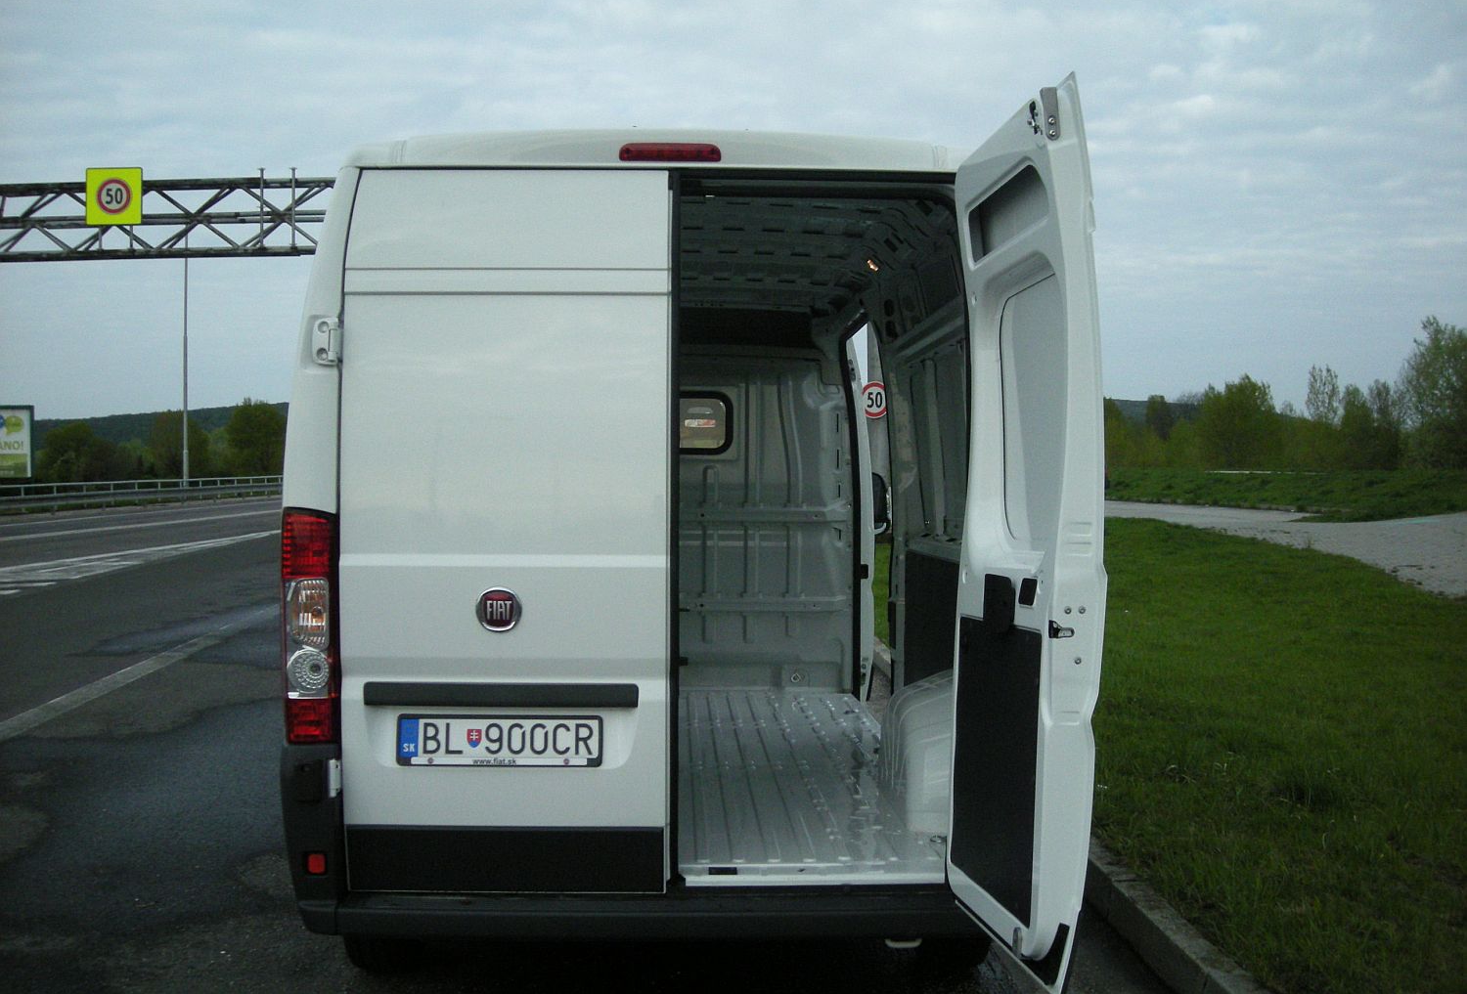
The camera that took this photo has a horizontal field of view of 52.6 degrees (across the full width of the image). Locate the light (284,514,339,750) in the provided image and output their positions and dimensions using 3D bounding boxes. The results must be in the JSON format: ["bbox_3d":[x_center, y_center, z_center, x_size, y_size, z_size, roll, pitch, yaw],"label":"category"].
[{"bbox_3d":[-1.115,0.343,3.935,0.160,0.620,0.150,0,1,-2],"label":"light"}]

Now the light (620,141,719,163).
[{"bbox_3d":[-0.167,-0.912,3.920,0.265,0.056,0.060,0,1,-2],"label":"light"}]

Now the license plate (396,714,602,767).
[{"bbox_3d":[-0.609,0.635,3.865,0.535,0.137,0.020,0,1,-2],"label":"license plate"}]

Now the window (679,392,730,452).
[{"bbox_3d":[-0.274,-0.340,6.880,0.530,0.290,0.035,0,1,-2],"label":"window"}]

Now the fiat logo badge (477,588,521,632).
[{"bbox_3d":[-0.610,0.294,3.865,0.120,0.120,0.018,0,1,-2],"label":"fiat logo badge"}]

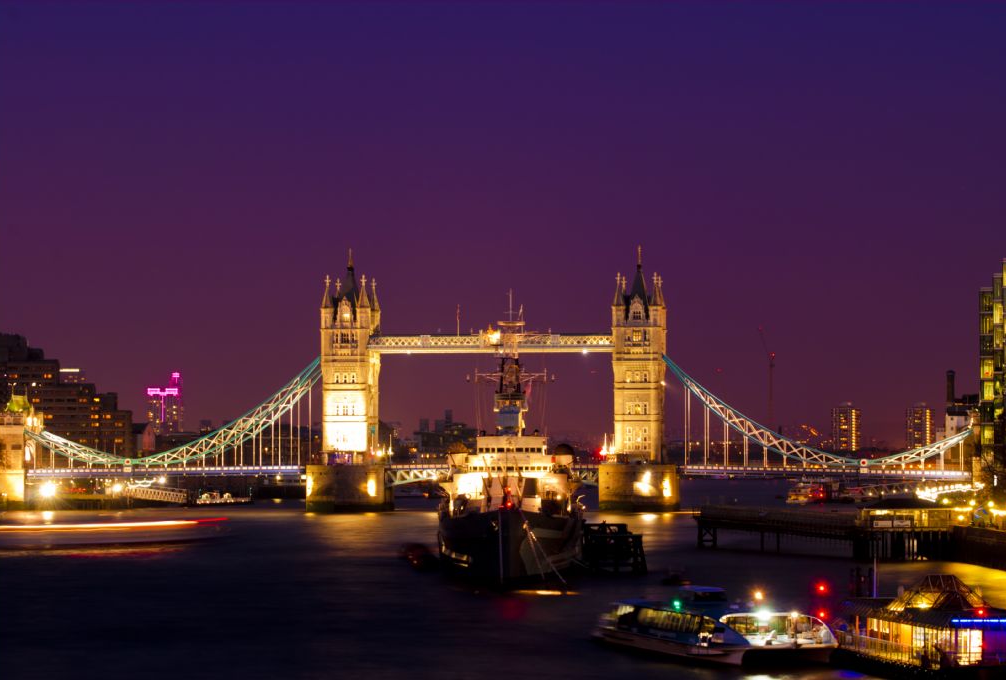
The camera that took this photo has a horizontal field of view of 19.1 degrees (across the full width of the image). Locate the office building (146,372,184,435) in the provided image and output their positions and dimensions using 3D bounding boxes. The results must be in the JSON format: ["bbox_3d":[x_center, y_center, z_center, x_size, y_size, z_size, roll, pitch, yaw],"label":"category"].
[{"bbox_3d":[-554.117,127.118,4888.722,56.000,147.000,46.000,0,-2,-6],"label":"office building"}]

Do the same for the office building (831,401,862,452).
[{"bbox_3d":[299.765,84.343,2598.677,24.500,58.800,22.000,0,-2,6],"label":"office building"}]

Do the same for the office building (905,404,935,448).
[{"bbox_3d":[366.719,84.911,2618.670,24.500,59.200,22.000,0,-2,8],"label":"office building"}]

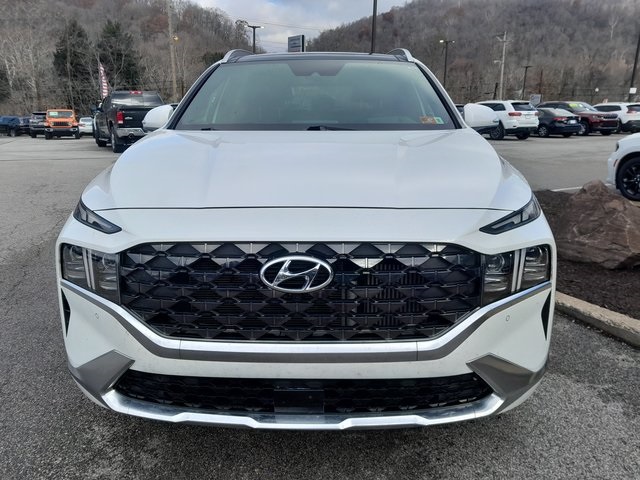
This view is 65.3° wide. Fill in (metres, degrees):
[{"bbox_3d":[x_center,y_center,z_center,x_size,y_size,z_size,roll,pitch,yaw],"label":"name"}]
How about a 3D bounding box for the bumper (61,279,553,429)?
[{"bbox_3d":[-0.063,0.373,1.743,1.800,0.436,0.420,0,14,2],"label":"bumper"}]

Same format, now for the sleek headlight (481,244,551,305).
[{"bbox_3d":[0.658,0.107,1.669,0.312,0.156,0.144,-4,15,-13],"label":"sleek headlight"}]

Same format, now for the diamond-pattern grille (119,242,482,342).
[{"bbox_3d":[-0.069,0.148,1.561,1.190,0.301,0.160,0,14,2],"label":"diamond-pattern grille"}]

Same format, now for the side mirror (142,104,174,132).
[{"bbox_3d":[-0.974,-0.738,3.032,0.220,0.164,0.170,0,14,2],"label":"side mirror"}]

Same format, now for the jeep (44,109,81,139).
[{"bbox_3d":[-17.302,-7.851,33.744,1.875,1.840,4.600,-7,16,-24],"label":"jeep"}]

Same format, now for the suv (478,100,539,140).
[{"bbox_3d":[8.516,-6.045,25.146,1.940,1.760,4.820,-5,15,-17],"label":"suv"}]

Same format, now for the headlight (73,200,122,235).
[{"bbox_3d":[-0.763,-0.090,1.765,0.354,0.085,0.254,5,15,19],"label":"headlight"}]

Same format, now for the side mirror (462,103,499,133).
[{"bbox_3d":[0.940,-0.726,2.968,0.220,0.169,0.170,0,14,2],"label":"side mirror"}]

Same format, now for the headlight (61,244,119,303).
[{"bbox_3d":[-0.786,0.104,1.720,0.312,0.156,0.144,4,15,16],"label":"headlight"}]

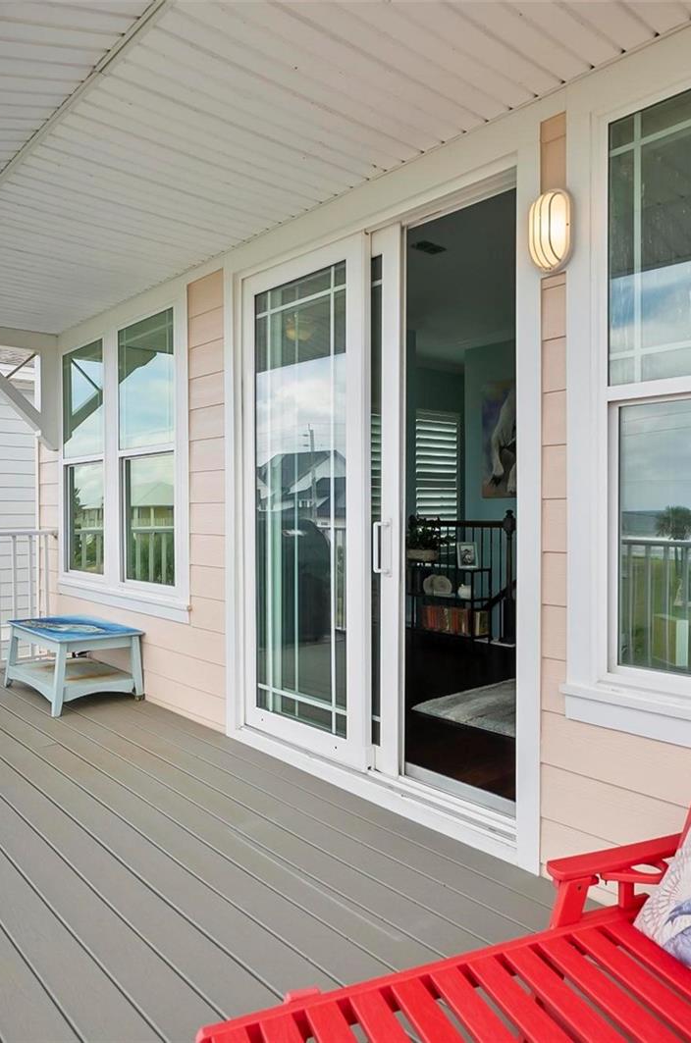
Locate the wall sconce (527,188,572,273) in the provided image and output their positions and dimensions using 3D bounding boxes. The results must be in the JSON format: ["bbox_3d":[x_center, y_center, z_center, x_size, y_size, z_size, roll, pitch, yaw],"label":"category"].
[{"bbox_3d":[0.651,-0.944,2.254,0.090,0.264,0.147,-1,1,-43],"label":"wall sconce"}]

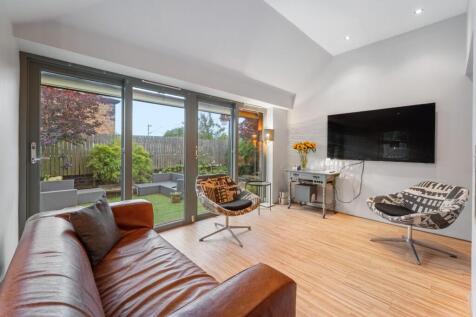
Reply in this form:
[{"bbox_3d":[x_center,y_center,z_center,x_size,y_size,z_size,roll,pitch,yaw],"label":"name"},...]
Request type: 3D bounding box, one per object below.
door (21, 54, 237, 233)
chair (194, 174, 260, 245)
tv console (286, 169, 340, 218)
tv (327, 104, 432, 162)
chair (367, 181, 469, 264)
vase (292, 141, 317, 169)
[{"bbox_3d":[-1.040,-0.004,2.600,2.630,2.060,0.100,-1,2,-40],"label":"door"},{"bbox_3d":[-0.145,0.650,2.500,0.780,0.770,0.820,-1,2,-42],"label":"chair"},{"bbox_3d":[1.418,0.625,3.526,0.500,0.750,0.750,-1,2,-41],"label":"tv console"},{"bbox_3d":[2.210,-0.375,3.040,0.060,0.830,1.440,-1,2,-43],"label":"tv"},{"bbox_3d":[2.030,0.670,2.170,0.820,0.770,0.780,0,1,-5],"label":"chair"},{"bbox_3d":[1.345,-0.080,3.730,0.420,0.550,0.440,-1,2,-41],"label":"vase"}]

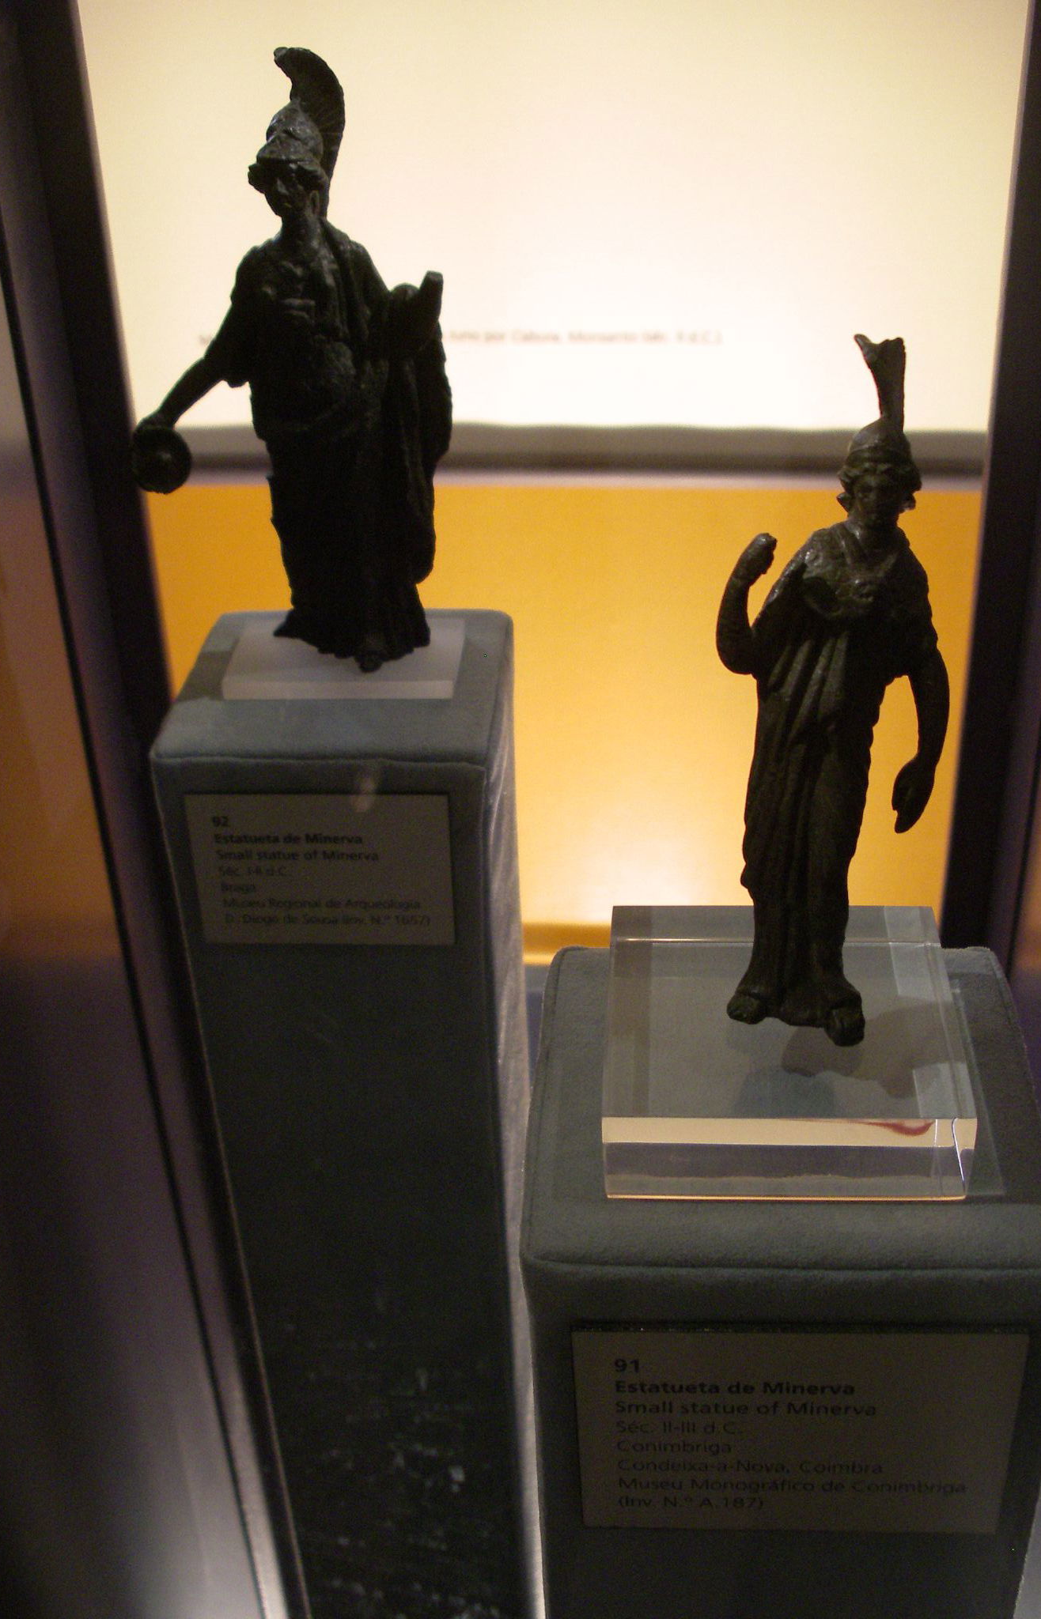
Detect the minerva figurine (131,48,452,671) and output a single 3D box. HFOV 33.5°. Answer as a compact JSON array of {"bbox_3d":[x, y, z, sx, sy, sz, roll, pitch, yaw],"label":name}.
[{"bbox_3d":[-0.084,-0.158,0.623,0.116,0.215,0.062,2,34,7],"label":"minerva figurine"}]

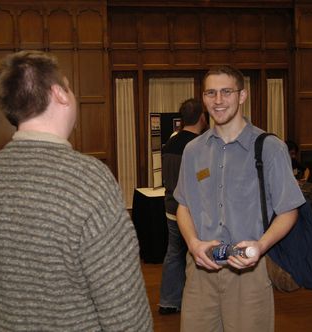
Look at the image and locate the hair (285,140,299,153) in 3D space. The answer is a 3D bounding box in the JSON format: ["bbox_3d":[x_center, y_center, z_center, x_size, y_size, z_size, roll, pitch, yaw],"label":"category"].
[{"bbox_3d":[1.628,-0.225,7.000,0.170,0.170,0.190,0,5,12],"label":"hair"}]

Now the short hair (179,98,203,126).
[{"bbox_3d":[0.294,-0.438,4.750,0.180,0.210,0.210,1,6,30],"label":"short hair"}]

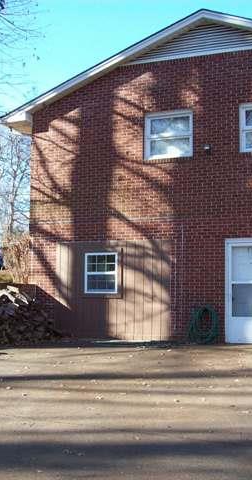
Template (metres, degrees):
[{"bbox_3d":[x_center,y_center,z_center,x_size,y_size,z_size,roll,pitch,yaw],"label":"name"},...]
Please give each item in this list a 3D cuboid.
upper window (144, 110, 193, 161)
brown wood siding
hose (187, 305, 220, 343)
[{"bbox_3d":[0.913,-2.218,14.166,1.068,0.990,0.120,-2,-6,21],"label":"upper window"},{"bbox_3d":[-0.298,1.074,14.277,2.641,2.098,0.100,-2,-6,21],"label":"brown wood siding"},{"bbox_3d":[1.545,1.697,13.381,0.613,0.779,0.200,-2,-6,21],"label":"hose"}]

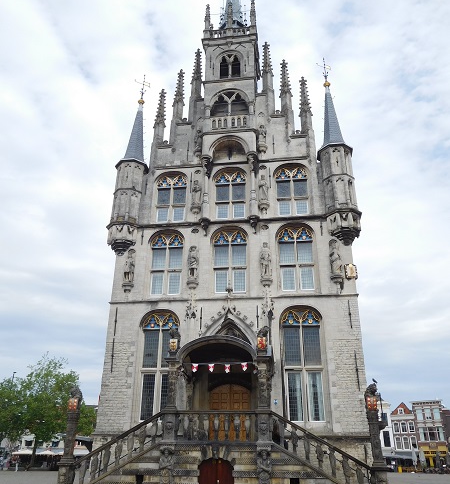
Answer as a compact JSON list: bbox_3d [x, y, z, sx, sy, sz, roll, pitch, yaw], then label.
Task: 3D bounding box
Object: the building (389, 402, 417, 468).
[{"bbox_3d":[32.249,34.292,76.182,4.289,10.932,9.000,-13,-30,25],"label":"building"}]

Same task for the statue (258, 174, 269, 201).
[{"bbox_3d":[2.001,-2.801,22.179,0.469,1.642,0.480,-3,-26,7],"label":"statue"}]

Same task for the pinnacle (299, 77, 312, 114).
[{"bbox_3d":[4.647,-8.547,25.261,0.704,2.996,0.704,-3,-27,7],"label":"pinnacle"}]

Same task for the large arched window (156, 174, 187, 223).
[{"bbox_3d":[-3.042,-2.517,24.665,1.722,3.220,0.400,-3,-26,7],"label":"large arched window"}]

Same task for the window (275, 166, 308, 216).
[{"bbox_3d":[3.646,-2.811,23.776,1.766,3.230,0.400,-3,-26,7],"label":"window"}]

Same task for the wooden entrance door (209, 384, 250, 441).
[{"bbox_3d":[0.202,7.689,19.491,1.875,2.454,0.200,-3,-26,7],"label":"wooden entrance door"}]

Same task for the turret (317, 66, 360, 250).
[{"bbox_3d":[5.891,-5.139,23.075,1.635,11.710,1.635,-3,-26,7],"label":"turret"}]

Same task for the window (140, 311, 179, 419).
[{"bbox_3d":[-2.838,5.391,19.326,1.706,4.841,0.400,-3,-26,7],"label":"window"}]

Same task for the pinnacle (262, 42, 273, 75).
[{"bbox_3d":[2.801,-12.122,28.567,0.676,2.956,0.670,-3,-26,7],"label":"pinnacle"}]

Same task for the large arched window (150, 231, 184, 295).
[{"bbox_3d":[-3.087,1.078,22.897,1.700,3.577,0.400,-3,-26,7],"label":"large arched window"}]

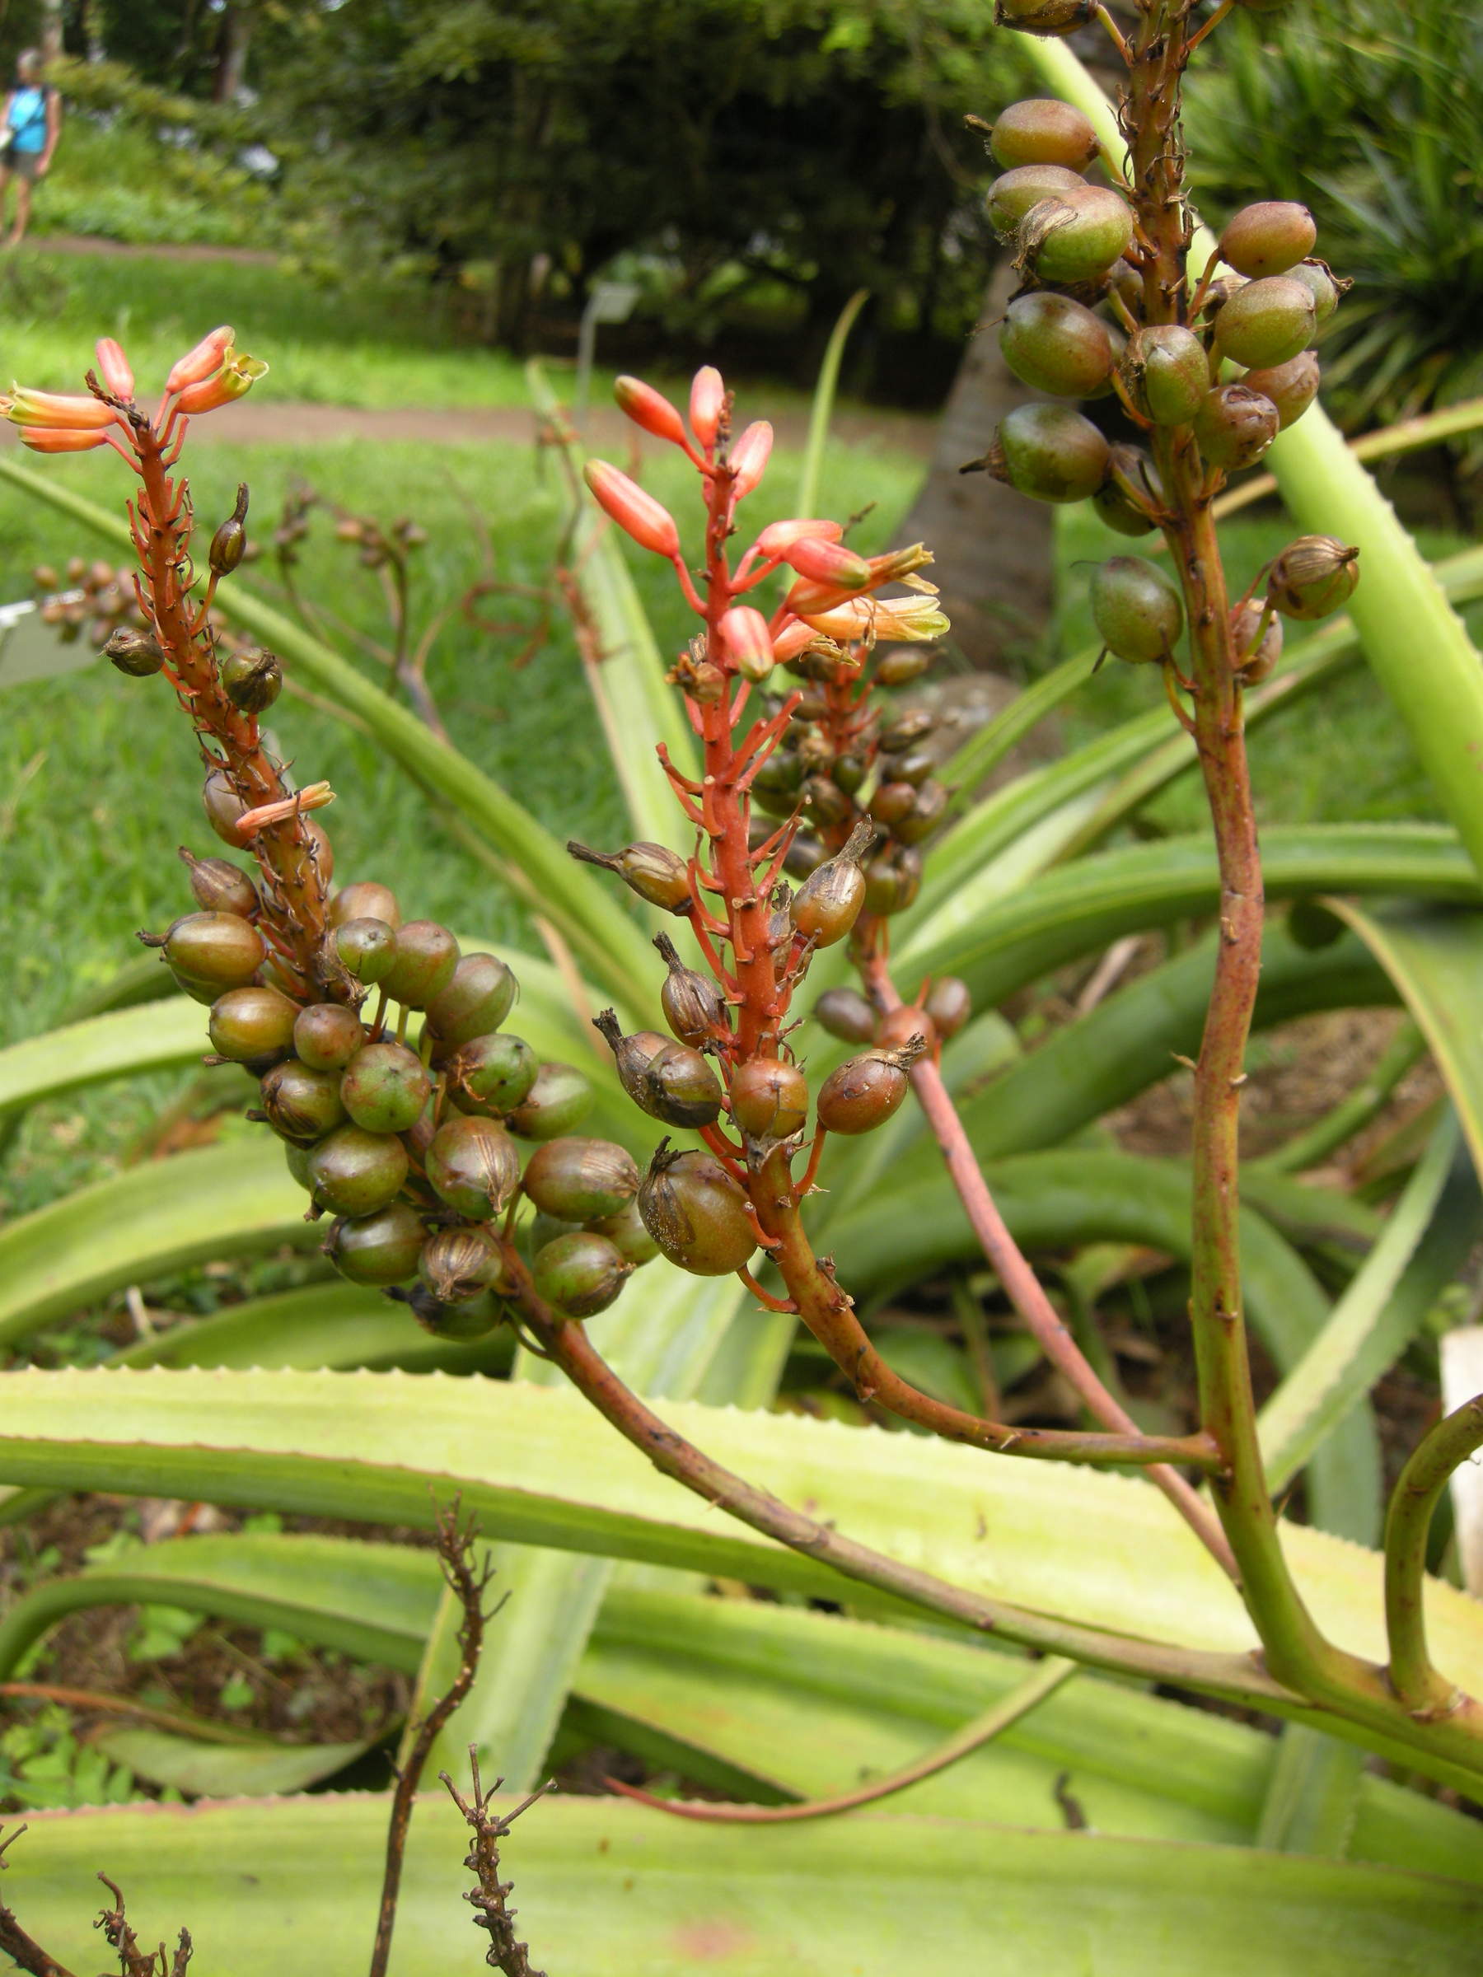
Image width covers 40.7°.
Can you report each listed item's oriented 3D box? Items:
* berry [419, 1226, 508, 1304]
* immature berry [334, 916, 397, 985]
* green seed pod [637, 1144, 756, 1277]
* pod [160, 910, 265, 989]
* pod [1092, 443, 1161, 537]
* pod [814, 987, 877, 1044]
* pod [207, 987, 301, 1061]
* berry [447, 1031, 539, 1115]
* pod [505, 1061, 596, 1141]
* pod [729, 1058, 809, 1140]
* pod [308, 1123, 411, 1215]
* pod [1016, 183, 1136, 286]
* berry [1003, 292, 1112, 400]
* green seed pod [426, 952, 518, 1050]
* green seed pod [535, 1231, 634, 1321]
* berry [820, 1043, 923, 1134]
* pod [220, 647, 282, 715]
[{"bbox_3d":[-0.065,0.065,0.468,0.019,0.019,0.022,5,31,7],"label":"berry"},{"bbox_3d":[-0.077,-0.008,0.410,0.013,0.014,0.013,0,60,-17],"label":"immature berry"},{"bbox_3d":[-0.009,0.047,0.422,0.022,0.028,0.022,-42,21,0],"label":"green seed pod"},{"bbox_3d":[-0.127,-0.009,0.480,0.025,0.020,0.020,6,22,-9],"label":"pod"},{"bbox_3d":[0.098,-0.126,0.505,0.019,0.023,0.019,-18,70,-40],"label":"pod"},{"bbox_3d":[0.031,0.008,0.600,0.018,0.015,0.015,27,0,-12],"label":"pod"},{"bbox_3d":[-0.111,0.008,0.455,0.021,0.017,0.017,-6,0,-24],"label":"pod"},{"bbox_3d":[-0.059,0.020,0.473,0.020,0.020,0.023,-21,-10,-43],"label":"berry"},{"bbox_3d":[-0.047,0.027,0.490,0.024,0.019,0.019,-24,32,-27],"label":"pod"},{"bbox_3d":[0.006,0.023,0.417,0.016,0.016,0.019,0,-12,0],"label":"pod"},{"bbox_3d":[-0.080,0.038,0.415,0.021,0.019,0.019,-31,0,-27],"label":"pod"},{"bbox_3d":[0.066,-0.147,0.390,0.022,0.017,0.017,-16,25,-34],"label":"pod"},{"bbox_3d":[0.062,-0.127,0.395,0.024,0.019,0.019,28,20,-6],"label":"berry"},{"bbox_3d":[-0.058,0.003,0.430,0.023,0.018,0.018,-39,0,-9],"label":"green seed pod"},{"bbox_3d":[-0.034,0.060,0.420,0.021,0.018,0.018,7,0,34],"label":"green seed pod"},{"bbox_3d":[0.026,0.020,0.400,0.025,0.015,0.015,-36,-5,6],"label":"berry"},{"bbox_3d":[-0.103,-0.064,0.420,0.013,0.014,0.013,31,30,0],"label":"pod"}]

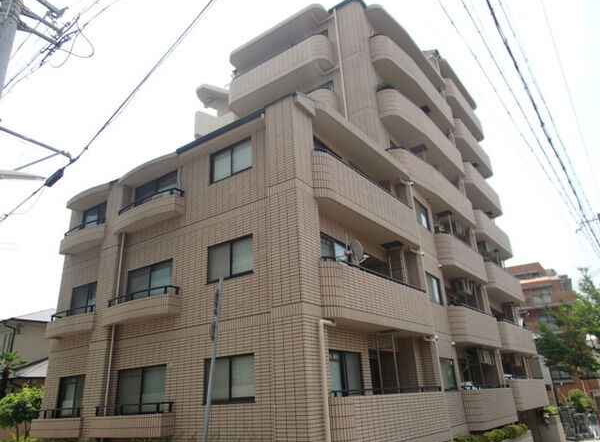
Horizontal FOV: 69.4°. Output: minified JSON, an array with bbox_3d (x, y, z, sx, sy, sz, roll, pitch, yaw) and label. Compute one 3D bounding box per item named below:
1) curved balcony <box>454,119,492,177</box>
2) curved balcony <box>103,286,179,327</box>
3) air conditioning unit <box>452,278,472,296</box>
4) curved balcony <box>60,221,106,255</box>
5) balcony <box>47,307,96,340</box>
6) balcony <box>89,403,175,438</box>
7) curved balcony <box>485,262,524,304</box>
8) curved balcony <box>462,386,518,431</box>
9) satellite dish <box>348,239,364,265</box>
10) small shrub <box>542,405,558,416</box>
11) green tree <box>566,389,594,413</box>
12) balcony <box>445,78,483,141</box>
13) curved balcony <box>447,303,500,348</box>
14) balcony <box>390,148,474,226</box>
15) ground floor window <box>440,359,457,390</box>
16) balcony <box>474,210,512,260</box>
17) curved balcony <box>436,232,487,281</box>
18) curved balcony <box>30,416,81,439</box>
[{"bbox_3d":[10.051,-4.201,26.092,1.190,1.380,6.500,-18,-27,34],"label":"curved balcony"},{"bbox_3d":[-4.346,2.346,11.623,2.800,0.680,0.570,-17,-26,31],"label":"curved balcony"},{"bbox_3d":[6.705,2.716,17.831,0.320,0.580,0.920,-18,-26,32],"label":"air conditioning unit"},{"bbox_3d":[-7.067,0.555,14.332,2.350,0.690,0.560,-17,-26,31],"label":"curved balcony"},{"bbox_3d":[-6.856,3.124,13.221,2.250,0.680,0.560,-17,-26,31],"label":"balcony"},{"bbox_3d":[-4.271,4.950,10.709,2.850,0.730,0.500,-16,-25,30],"label":"balcony"},{"bbox_3d":[10.437,3.365,23.060,1.200,1.400,6.700,-18,-27,34],"label":"curved balcony"},{"bbox_3d":[6.664,6.729,15.665,1.100,1.270,4.550,-19,-27,34],"label":"curved balcony"},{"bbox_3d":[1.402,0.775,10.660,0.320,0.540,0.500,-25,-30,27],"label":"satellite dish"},{"bbox_3d":[14.569,11.021,25.200,0.700,0.600,0.800,-18,-27,34],"label":"small shrub"},{"bbox_3d":[20.392,13.086,31.500,1.800,1.800,1.800,-18,-27,34],"label":"green tree"},{"bbox_3d":[9.921,-6.695,27.093,1.180,1.400,6.500,-18,-27,34],"label":"balcony"},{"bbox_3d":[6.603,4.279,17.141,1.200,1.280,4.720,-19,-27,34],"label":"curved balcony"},{"bbox_3d":[5.567,-1.100,18.187,1.200,1.380,7.300,-18,-27,34],"label":"balcony"},{"bbox_3d":[4.827,4.985,14.020,0.120,0.970,1.080,-18,-27,34],"label":"ground floor window"},{"bbox_3d":[10.312,0.879,24.055,1.200,1.400,6.500,-18,-27,34],"label":"balcony"},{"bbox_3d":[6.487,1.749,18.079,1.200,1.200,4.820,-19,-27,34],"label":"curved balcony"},{"bbox_3d":[-6.715,5.667,11.844,2.400,0.550,0.430,-16,-25,30],"label":"curved balcony"}]

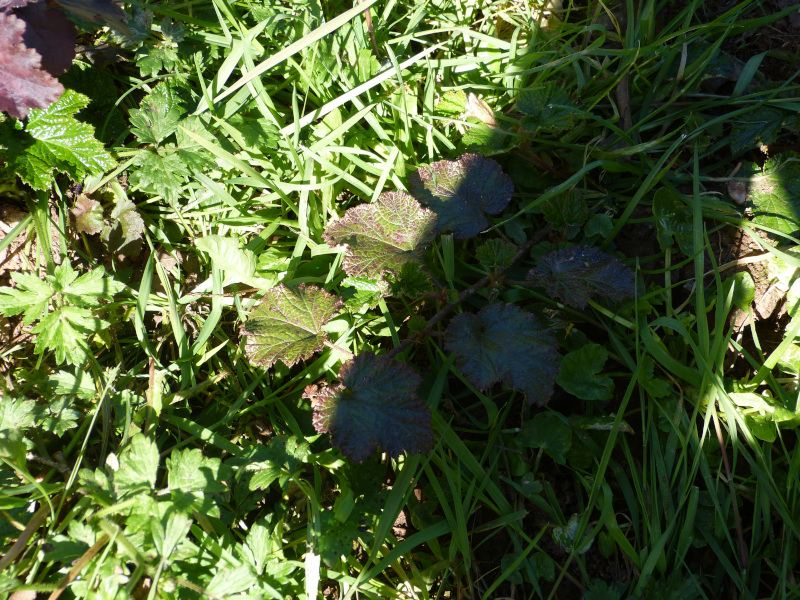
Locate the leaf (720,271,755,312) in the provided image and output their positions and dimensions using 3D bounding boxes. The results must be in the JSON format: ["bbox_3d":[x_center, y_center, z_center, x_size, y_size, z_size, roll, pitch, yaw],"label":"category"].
[{"bbox_3d":[0.232,-0.004,1.000,0.027,0.007,0.029,-24,67,-11],"label":"leaf"}]

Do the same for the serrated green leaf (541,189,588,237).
[{"bbox_3d":[0.113,-0.060,0.997,0.032,0.012,0.036,2,65,1],"label":"serrated green leaf"}]

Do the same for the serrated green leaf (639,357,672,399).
[{"bbox_3d":[0.170,0.051,0.970,0.028,0.013,0.029,-32,68,-12],"label":"serrated green leaf"}]

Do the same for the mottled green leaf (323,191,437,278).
[{"bbox_3d":[-0.014,-0.045,0.991,0.080,0.016,0.075,29,69,12],"label":"mottled green leaf"}]

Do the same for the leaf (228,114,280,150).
[{"bbox_3d":[-0.106,-0.122,1.059,0.038,0.010,0.035,-29,71,-13],"label":"leaf"}]

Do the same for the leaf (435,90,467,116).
[{"bbox_3d":[0.033,-0.127,0.942,0.021,0.006,0.019,19,67,8],"label":"leaf"}]

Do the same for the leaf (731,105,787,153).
[{"bbox_3d":[0.232,-0.111,0.944,0.034,0.007,0.030,-20,65,-10],"label":"leaf"}]

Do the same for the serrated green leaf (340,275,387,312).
[{"bbox_3d":[-0.024,-0.004,0.980,0.033,0.009,0.029,-11,66,-5],"label":"serrated green leaf"}]

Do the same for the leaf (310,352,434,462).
[{"bbox_3d":[-0.014,0.060,0.810,0.063,0.011,0.060,30,75,9],"label":"leaf"}]

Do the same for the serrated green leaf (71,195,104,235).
[{"bbox_3d":[-0.219,-0.060,1.021,0.032,0.009,0.027,39,71,16],"label":"serrated green leaf"}]

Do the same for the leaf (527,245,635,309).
[{"bbox_3d":[0.107,-0.014,0.865,0.063,0.008,0.045,7,45,3],"label":"leaf"}]

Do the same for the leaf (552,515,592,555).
[{"bbox_3d":[0.097,0.131,0.816,0.021,0.005,0.021,-26,69,-11],"label":"leaf"}]

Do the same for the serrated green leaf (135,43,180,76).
[{"bbox_3d":[-0.179,-0.178,1.080,0.031,0.008,0.032,18,66,8],"label":"serrated green leaf"}]

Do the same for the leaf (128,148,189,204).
[{"bbox_3d":[-0.154,-0.080,0.926,0.034,0.007,0.039,-12,64,-6],"label":"leaf"}]

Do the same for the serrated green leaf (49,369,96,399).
[{"bbox_3d":[-0.192,0.049,0.852,0.027,0.005,0.021,-6,57,-4],"label":"serrated green leaf"}]

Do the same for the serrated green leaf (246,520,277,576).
[{"bbox_3d":[-0.075,0.134,0.791,0.017,0.004,0.030,-1,63,-1],"label":"serrated green leaf"}]

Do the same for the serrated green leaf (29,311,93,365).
[{"bbox_3d":[-0.224,0.025,0.963,0.041,0.009,0.040,-9,66,-7],"label":"serrated green leaf"}]

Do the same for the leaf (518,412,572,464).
[{"bbox_3d":[0.095,0.090,0.948,0.038,0.010,0.039,37,71,17],"label":"leaf"}]

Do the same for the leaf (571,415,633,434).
[{"bbox_3d":[0.116,0.072,0.839,0.035,0.007,0.014,7,53,5],"label":"leaf"}]

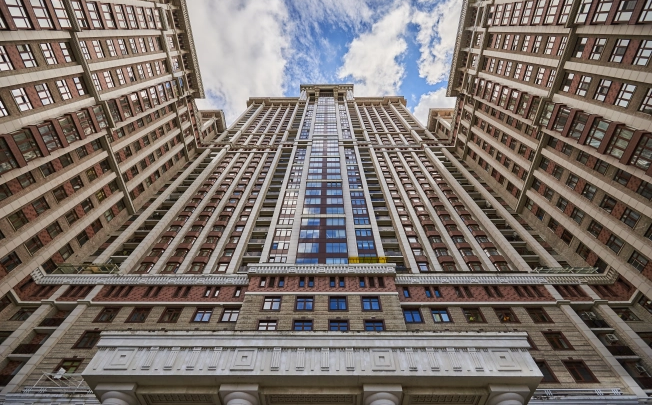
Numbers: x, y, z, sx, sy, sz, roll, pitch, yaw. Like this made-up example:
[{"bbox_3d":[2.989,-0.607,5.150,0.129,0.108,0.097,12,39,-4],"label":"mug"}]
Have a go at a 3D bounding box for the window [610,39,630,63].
[{"bbox_3d":[34.167,-17.525,33.641,0.200,1.745,2.270,0,-59,1],"label":"window"}]

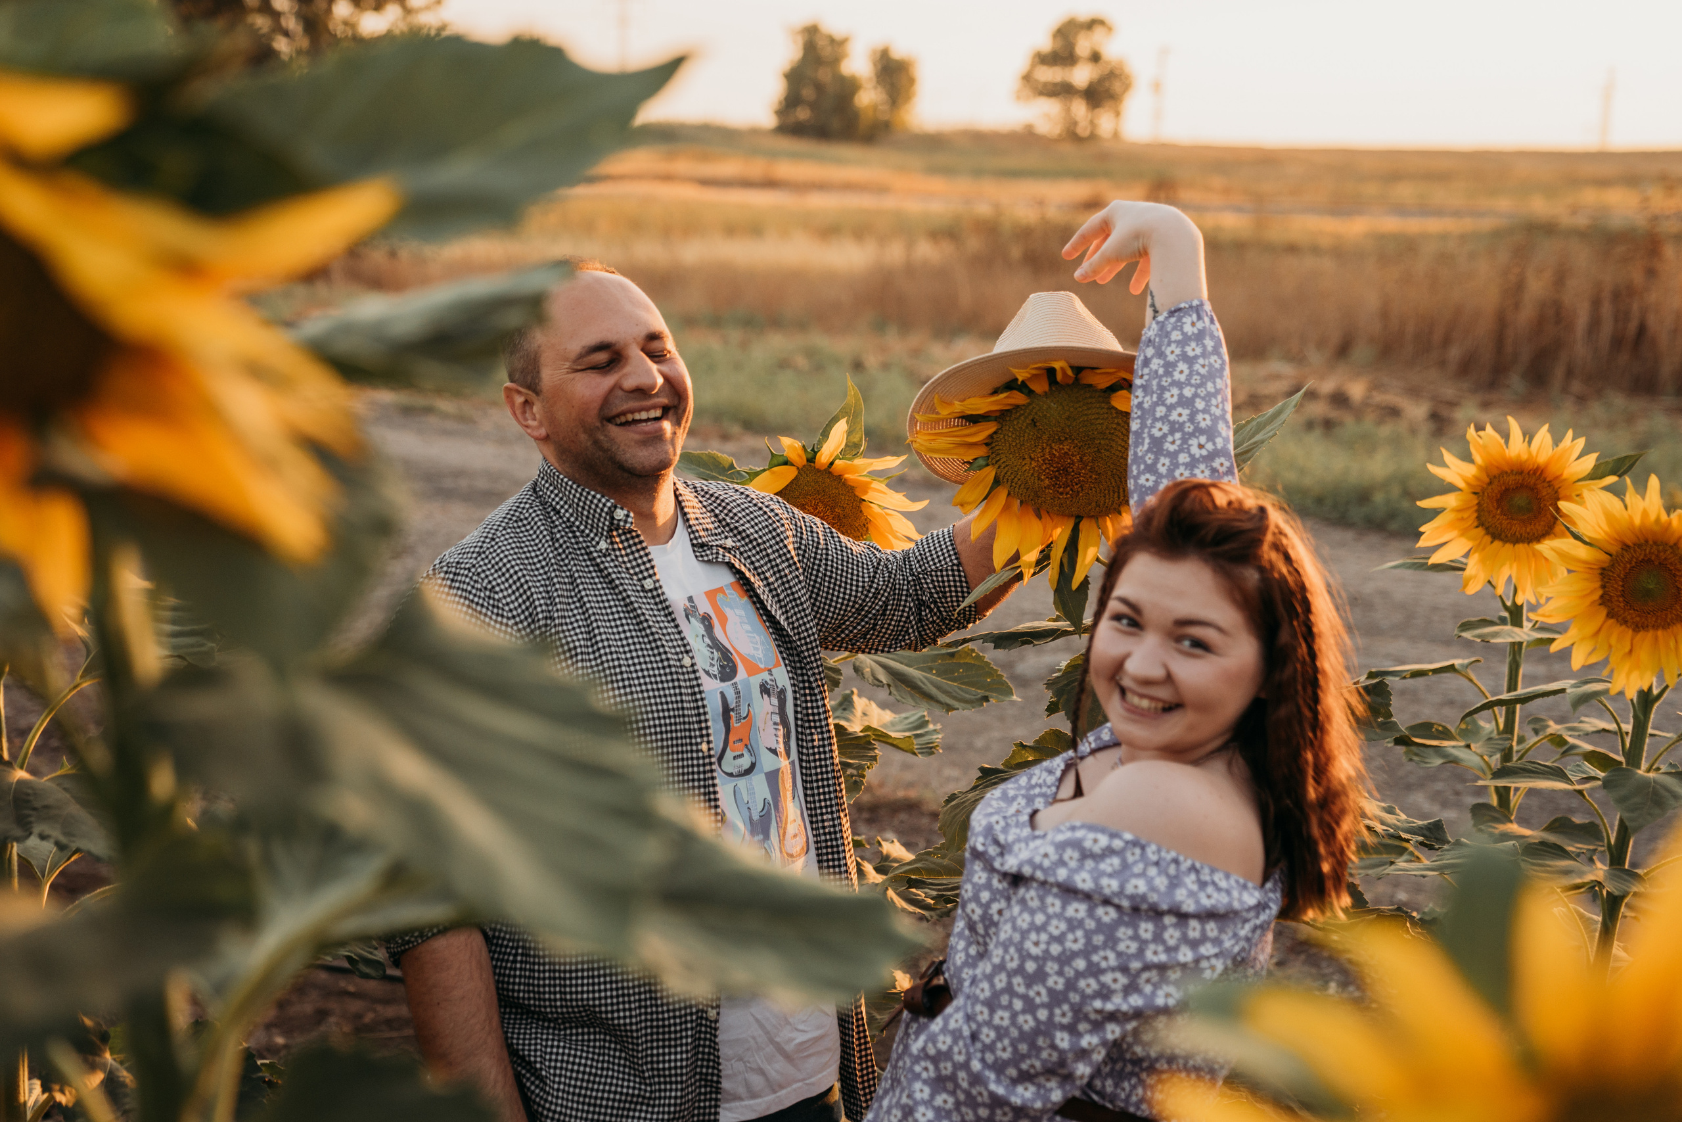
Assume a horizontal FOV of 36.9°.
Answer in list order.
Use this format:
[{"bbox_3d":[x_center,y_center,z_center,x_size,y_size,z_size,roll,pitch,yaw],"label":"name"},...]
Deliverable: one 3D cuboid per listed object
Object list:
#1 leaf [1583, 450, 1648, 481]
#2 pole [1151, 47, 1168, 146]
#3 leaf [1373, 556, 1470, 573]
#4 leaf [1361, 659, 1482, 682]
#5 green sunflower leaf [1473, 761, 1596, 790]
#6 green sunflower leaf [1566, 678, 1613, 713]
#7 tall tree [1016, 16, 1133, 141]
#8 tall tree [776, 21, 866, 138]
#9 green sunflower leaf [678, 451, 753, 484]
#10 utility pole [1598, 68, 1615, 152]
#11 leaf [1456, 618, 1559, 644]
[{"bbox_3d":[0.970,-0.118,3.170,0.100,0.030,0.070,-14,23,-16],"label":"leaf"},{"bbox_3d":[28.362,-41.456,225.000,0.900,8.400,0.500,2,9,0],"label":"pole"},{"bbox_3d":[0.727,0.005,3.140,0.120,0.020,0.085,1,9,-6],"label":"leaf"},{"bbox_3d":[0.707,0.133,3.080,0.140,0.025,0.085,0,9,-9],"label":"leaf"},{"bbox_3d":[0.824,0.255,3.000,0.135,0.028,0.085,0,9,-12],"label":"green sunflower leaf"},{"bbox_3d":[0.882,0.158,2.970,0.050,0.030,0.055,24,40,30],"label":"green sunflower leaf"},{"bbox_3d":[18.080,-37.248,195.000,8.900,9.600,8.500,2,9,0],"label":"tall tree"},{"bbox_3d":[-1.778,-36.995,195.000,6.800,9.200,6.500,2,9,0],"label":"tall tree"},{"bbox_3d":[-0.147,-0.105,2.860,0.095,0.030,0.065,8,22,7],"label":"green sunflower leaf"},{"bbox_3d":[74.337,-43.866,245.000,0.900,8.100,0.500,2,9,0],"label":"utility pole"},{"bbox_3d":[0.812,0.085,3.070,0.115,0.025,0.100,6,10,26],"label":"leaf"}]

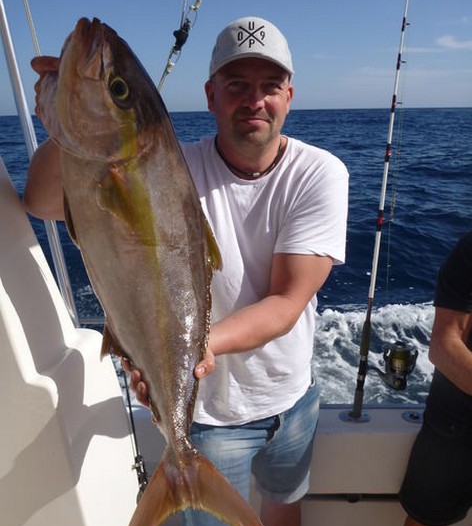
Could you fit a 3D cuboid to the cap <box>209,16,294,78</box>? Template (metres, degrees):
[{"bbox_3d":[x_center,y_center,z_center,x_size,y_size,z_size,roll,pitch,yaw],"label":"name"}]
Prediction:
[{"bbox_3d":[0.025,-0.431,1.035,0.178,0.135,0.265,-1,17,0],"label":"cap"}]

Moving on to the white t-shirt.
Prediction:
[{"bbox_3d":[-0.005,0.026,1.208,0.530,0.660,0.310,-3,17,-8],"label":"white t-shirt"}]

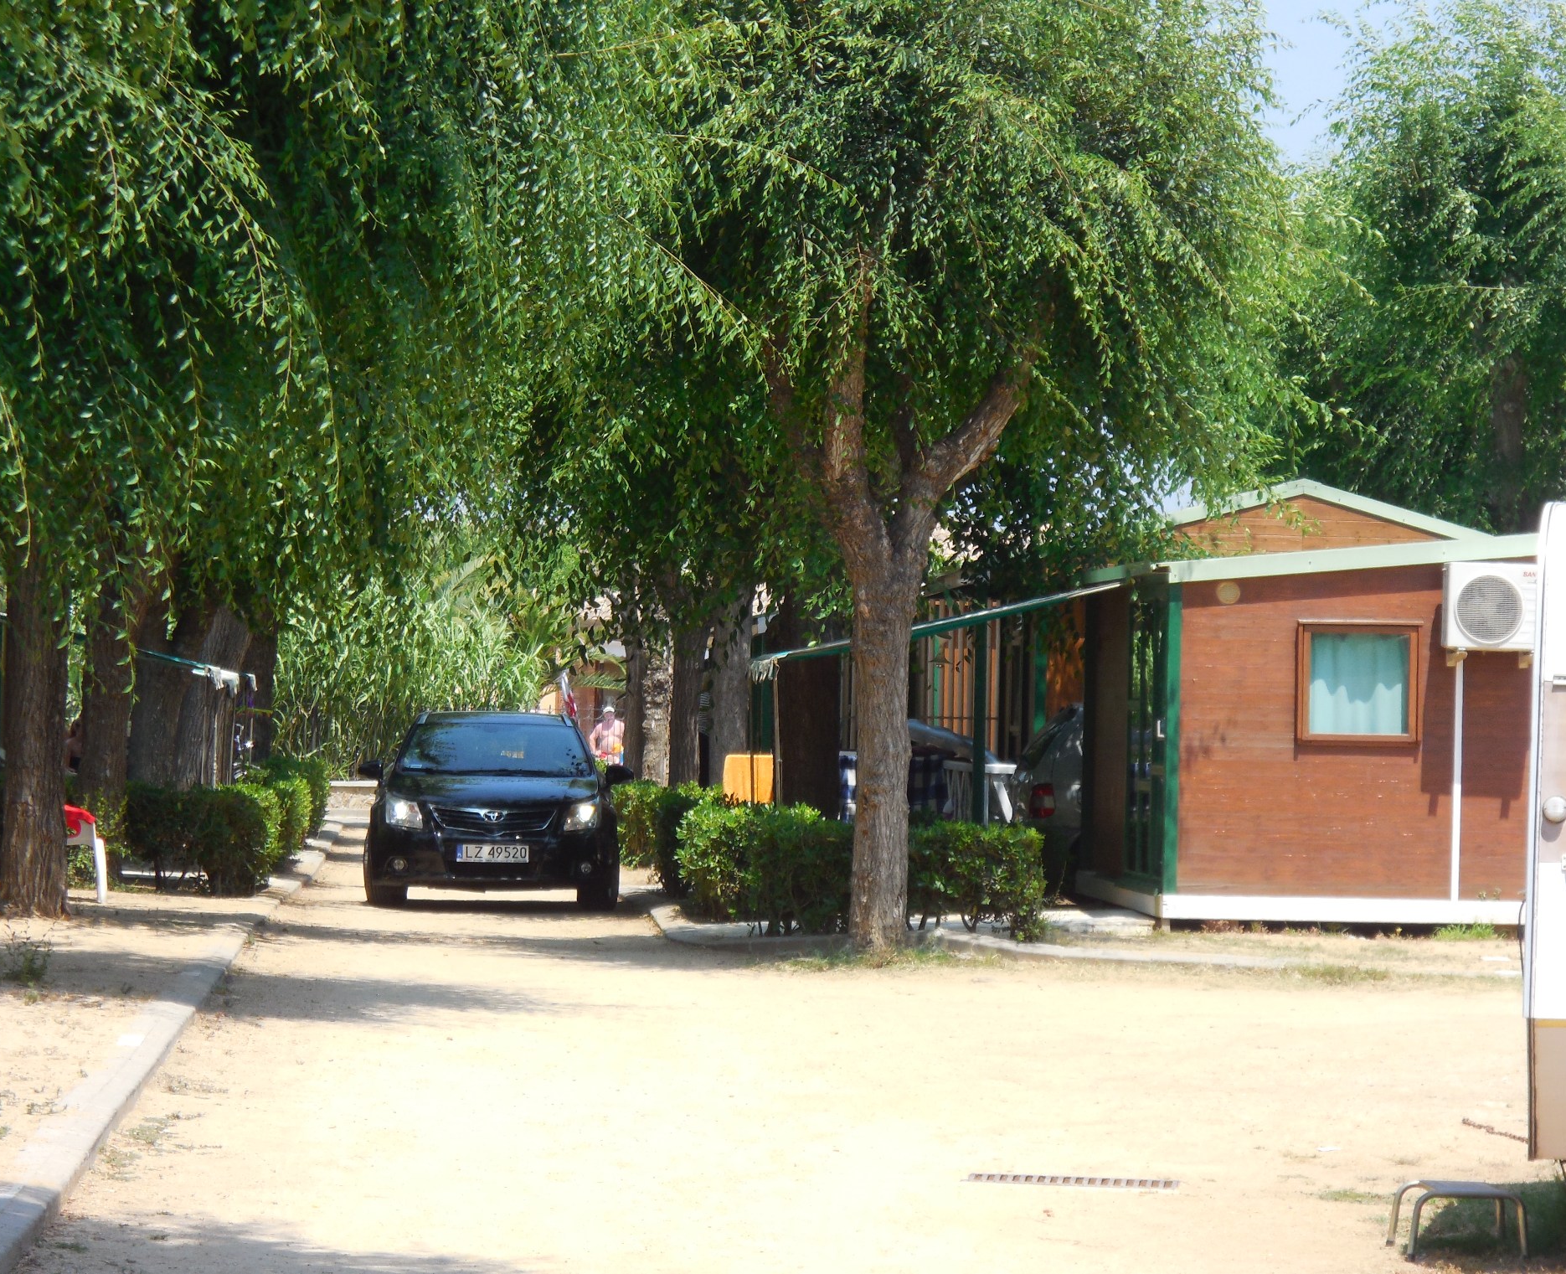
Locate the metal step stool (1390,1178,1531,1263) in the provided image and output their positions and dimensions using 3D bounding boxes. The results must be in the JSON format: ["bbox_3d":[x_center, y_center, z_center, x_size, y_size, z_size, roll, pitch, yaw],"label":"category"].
[{"bbox_3d":[2.068,1.788,17.900,0.365,0.200,0.430,1,0,2],"label":"metal step stool"}]

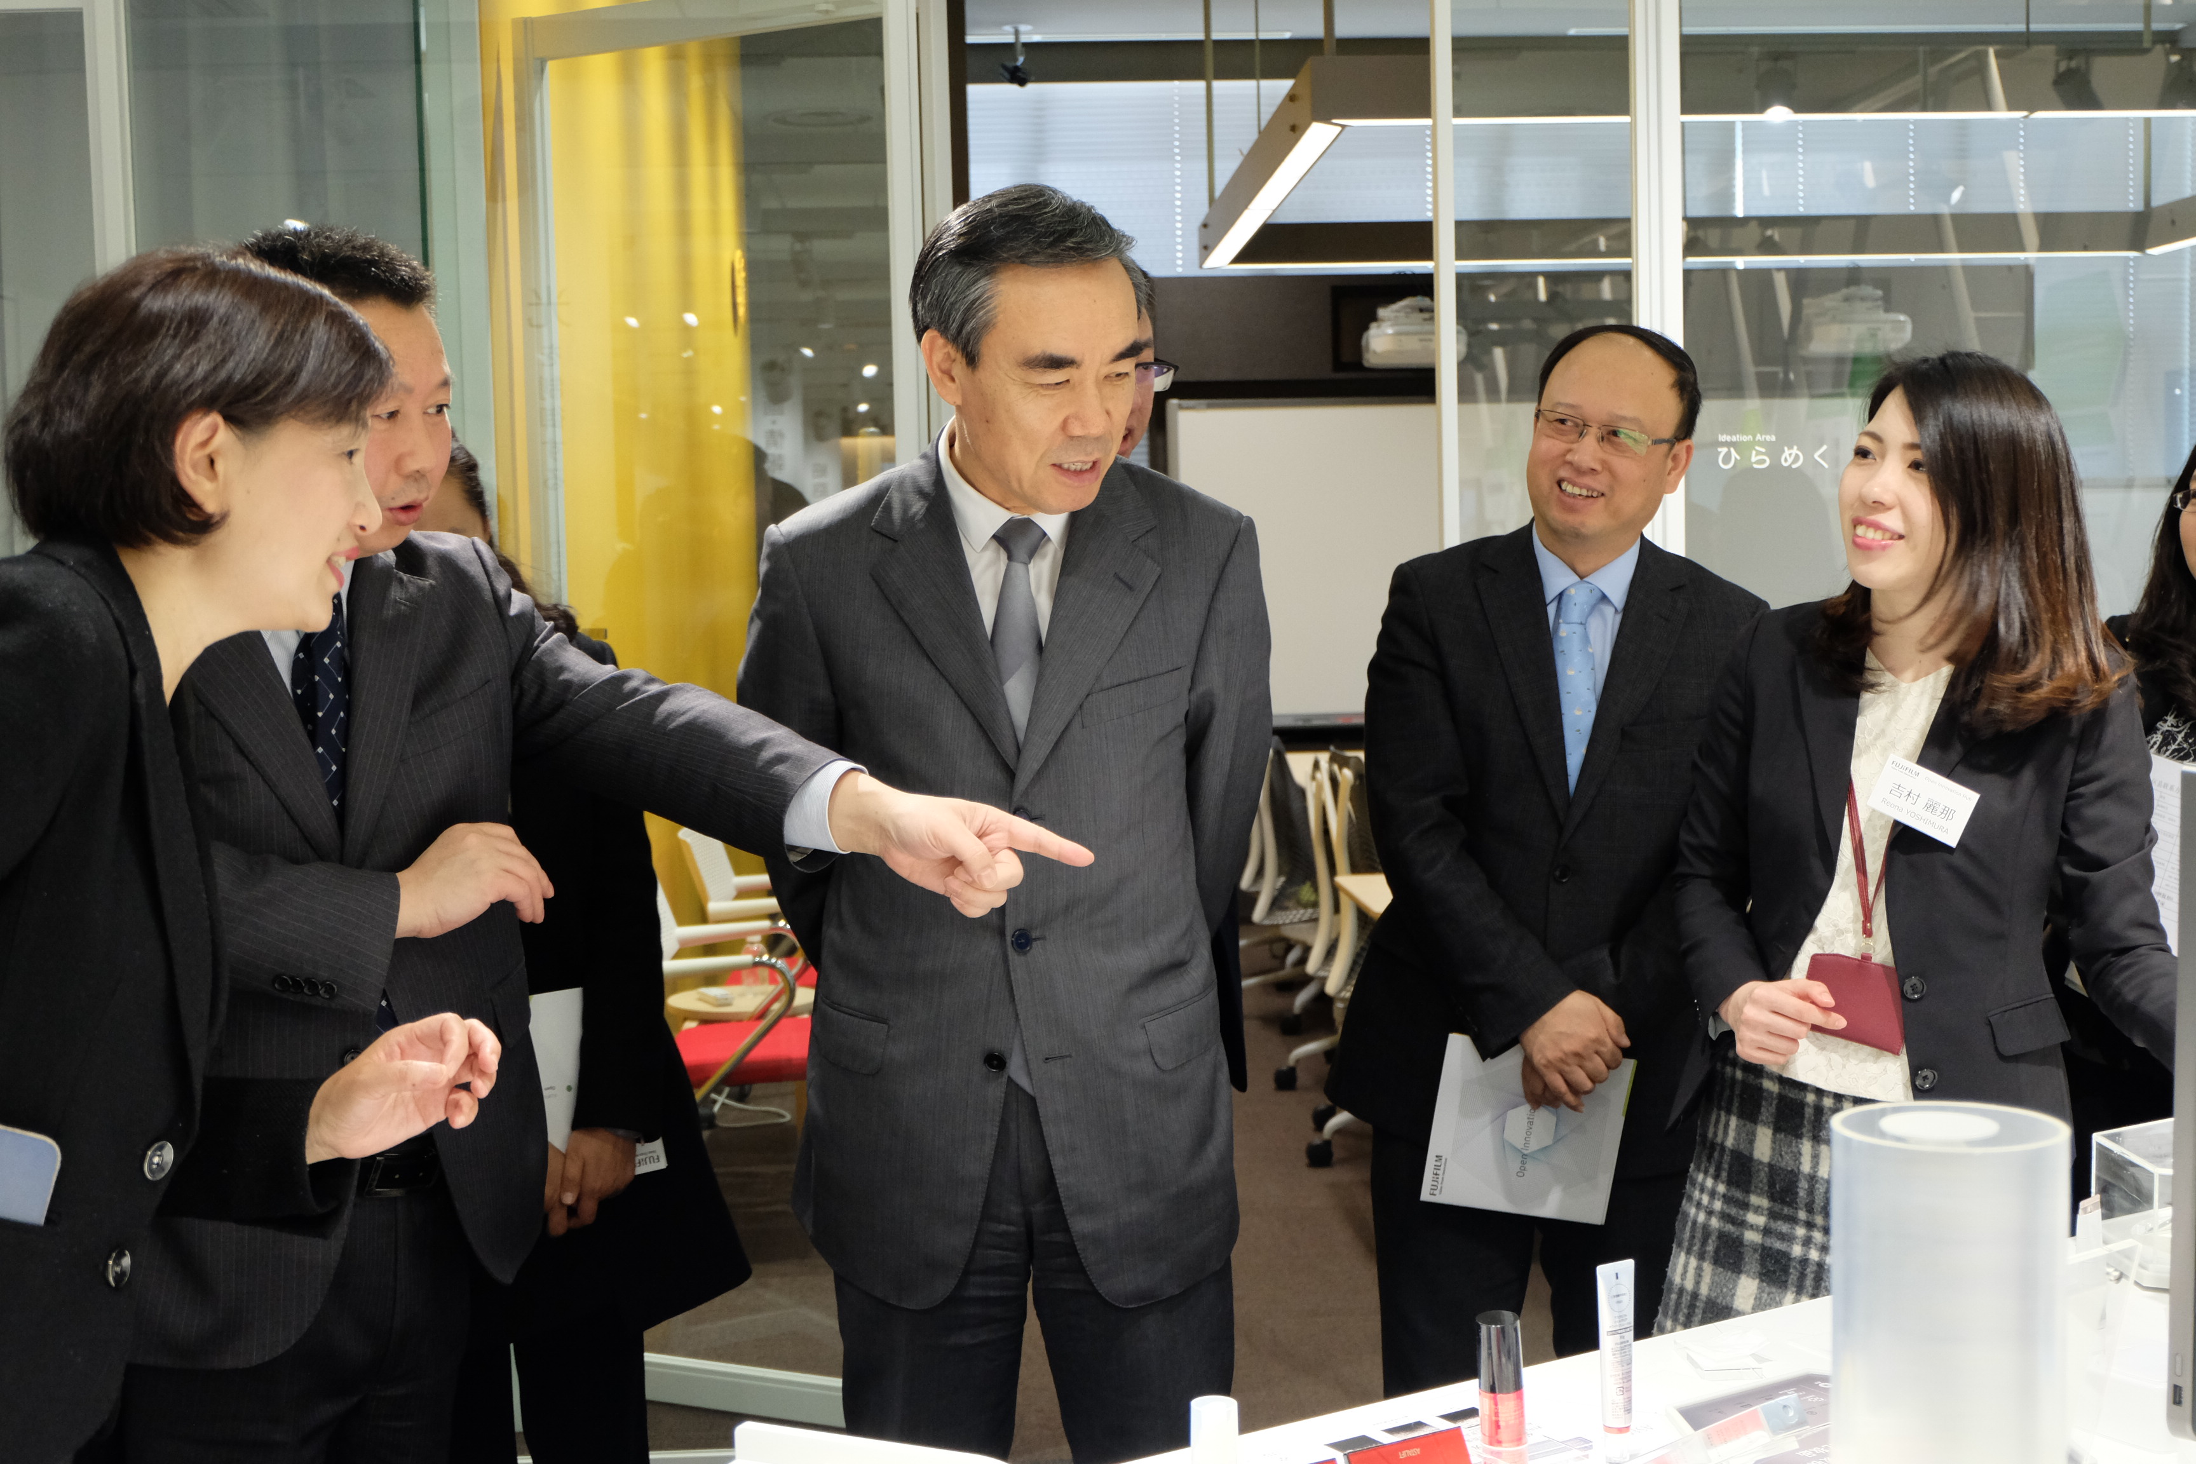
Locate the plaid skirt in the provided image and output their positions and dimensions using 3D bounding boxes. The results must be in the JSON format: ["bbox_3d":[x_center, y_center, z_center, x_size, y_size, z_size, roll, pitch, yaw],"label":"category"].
[{"bbox_3d":[0.735,0.549,2.420,0.430,0.500,0.340,0,4,24],"label":"plaid skirt"}]

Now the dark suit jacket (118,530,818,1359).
[{"bbox_3d":[-0.510,0.174,2.050,0.580,0.690,0.500,-3,3,-20],"label":"dark suit jacket"}]

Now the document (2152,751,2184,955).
[{"bbox_3d":[1.210,0.181,2.820,0.210,0.297,0.006,16,-6,7],"label":"document"}]

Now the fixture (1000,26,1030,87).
[{"bbox_3d":[-0.296,-2.449,9.300,0.120,0.220,0.110,-2,3,-6],"label":"fixture"}]

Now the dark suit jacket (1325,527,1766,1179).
[{"bbox_3d":[0.520,0.129,2.830,0.530,0.720,0.330,-1,3,12],"label":"dark suit jacket"}]

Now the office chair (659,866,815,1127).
[{"bbox_3d":[-0.746,0.673,5.420,0.570,0.820,0.580,-2,3,-9],"label":"office chair"}]

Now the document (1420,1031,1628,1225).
[{"bbox_3d":[0.459,0.423,2.730,0.200,0.200,0.010,8,6,0],"label":"document"}]

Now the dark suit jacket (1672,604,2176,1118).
[{"bbox_3d":[0.775,0.137,2.380,0.490,0.560,0.350,0,4,25],"label":"dark suit jacket"}]

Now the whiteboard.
[{"bbox_3d":[1.168,-0.628,9.561,1.800,1.200,0.050,-2,3,-4],"label":"whiteboard"}]

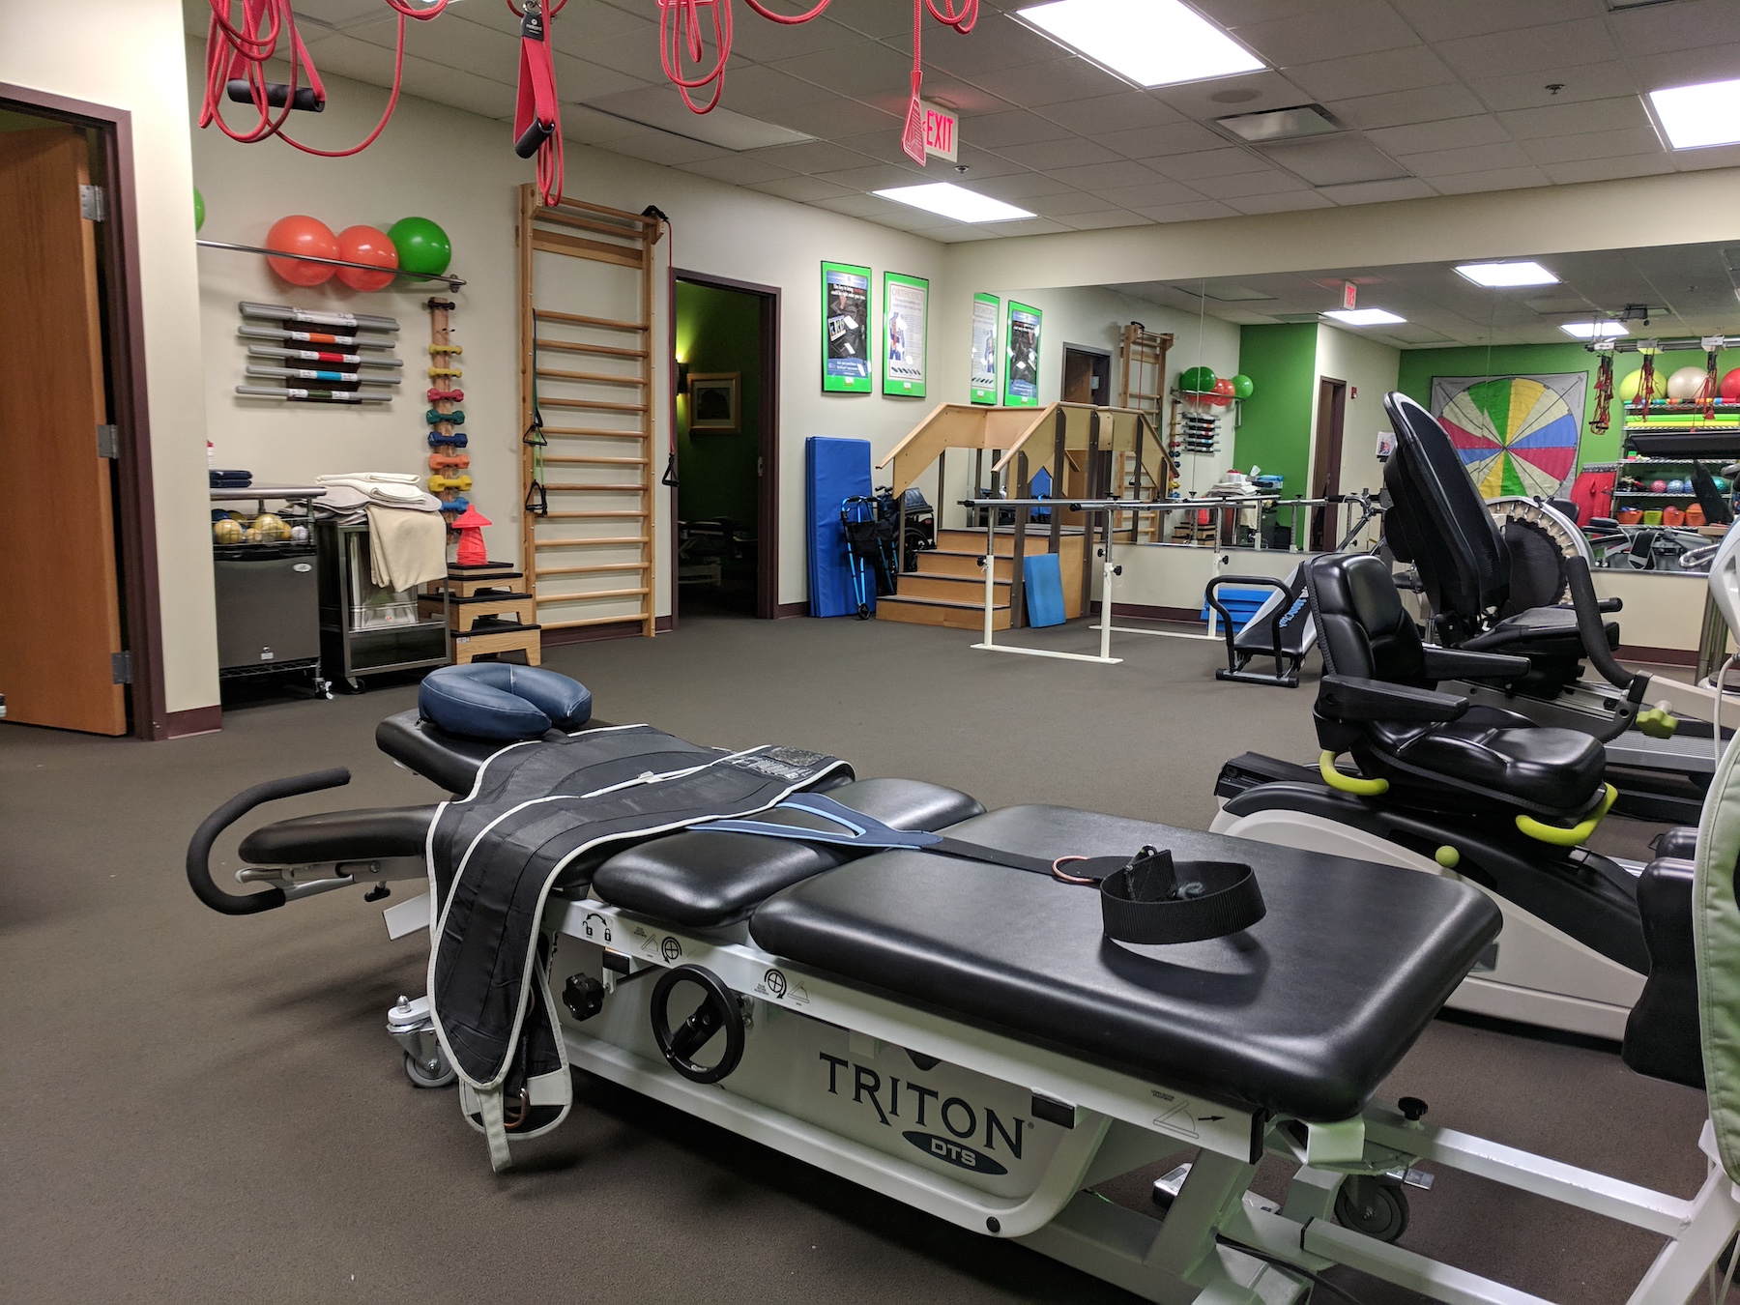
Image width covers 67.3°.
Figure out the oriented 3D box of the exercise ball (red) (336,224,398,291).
[{"bbox_3d":[-2.297,-1.789,5.944,0.290,0.290,0.290,7,10,35],"label":"exercise ball (red)"}]

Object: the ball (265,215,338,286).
[{"bbox_3d":[-2.501,-1.770,5.767,0.303,0.303,0.303,7,10,36],"label":"ball"}]

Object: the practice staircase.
[{"bbox_3d":[0.840,-0.995,9.202,1.030,1.510,1.410,7,10,36],"label":"practice staircase"}]

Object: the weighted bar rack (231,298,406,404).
[{"bbox_3d":[-2.476,-1.344,5.902,0.130,0.410,0.820,7,10,35],"label":"weighted bar rack"}]

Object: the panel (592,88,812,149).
[{"bbox_3d":[-0.842,-2.716,6.673,0.610,0.060,1.220,7,10,36],"label":"panel"}]

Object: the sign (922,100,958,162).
[{"bbox_3d":[0.302,-2.410,6.037,0.050,0.230,0.320,7,10,35],"label":"sign"}]

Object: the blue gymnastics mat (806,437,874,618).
[{"bbox_3d":[-0.200,-0.880,9.239,0.100,1.220,0.630,3,8,36],"label":"blue gymnastics mat"}]

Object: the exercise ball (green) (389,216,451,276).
[{"bbox_3d":[-2.145,-1.921,6.243,0.295,0.295,0.295,1,8,0],"label":"exercise ball (green)"}]

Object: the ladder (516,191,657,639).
[{"bbox_3d":[-1.539,-1.254,7.308,0.170,2.450,0.950,7,10,36],"label":"ladder"}]

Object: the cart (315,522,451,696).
[{"bbox_3d":[-2.241,-0.226,5.909,0.370,0.755,0.570,6,10,32],"label":"cart"}]

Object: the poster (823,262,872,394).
[{"bbox_3d":[-0.151,-2.256,9.136,0.025,0.880,0.570,7,10,35],"label":"poster"}]

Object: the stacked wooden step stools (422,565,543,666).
[{"bbox_3d":[-2.013,-0.181,6.589,0.455,0.505,0.510,7,10,35],"label":"stacked wooden step stools"}]

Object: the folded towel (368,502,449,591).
[{"bbox_3d":[-2.097,-0.470,5.939,0.370,0.390,0.160,-6,11,-43],"label":"folded towel"}]

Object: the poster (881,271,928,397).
[{"bbox_3d":[0.272,-2.349,9.720,0.025,0.880,0.570,7,10,35],"label":"poster"}]

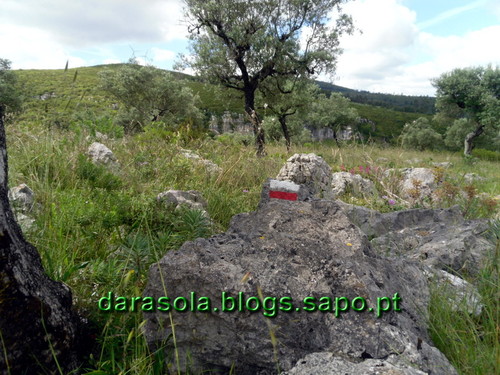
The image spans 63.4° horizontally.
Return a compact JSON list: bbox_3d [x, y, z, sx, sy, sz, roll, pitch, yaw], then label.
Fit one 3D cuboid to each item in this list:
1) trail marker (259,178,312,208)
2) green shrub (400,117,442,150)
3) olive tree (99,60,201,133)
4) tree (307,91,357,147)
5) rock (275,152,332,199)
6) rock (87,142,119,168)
[{"bbox_3d":[0.202,0.028,2.300,0.280,0.150,0.120,1,8,5],"label":"trail marker"},{"bbox_3d":[8.906,-2.804,21.000,2.150,1.750,2.000,0,8,0],"label":"green shrub"},{"bbox_3d":[-4.349,-3.895,17.500,4.300,3.200,4.000,0,8,0],"label":"olive tree"},{"bbox_3d":[4.488,-3.645,22.000,2.800,3.000,2.700,0,8,0],"label":"tree"},{"bbox_3d":[0.606,-0.122,4.500,0.610,0.520,0.520,0,8,0],"label":"rock"},{"bbox_3d":[-3.283,-0.701,9.000,0.700,0.570,0.600,0,8,0],"label":"rock"}]

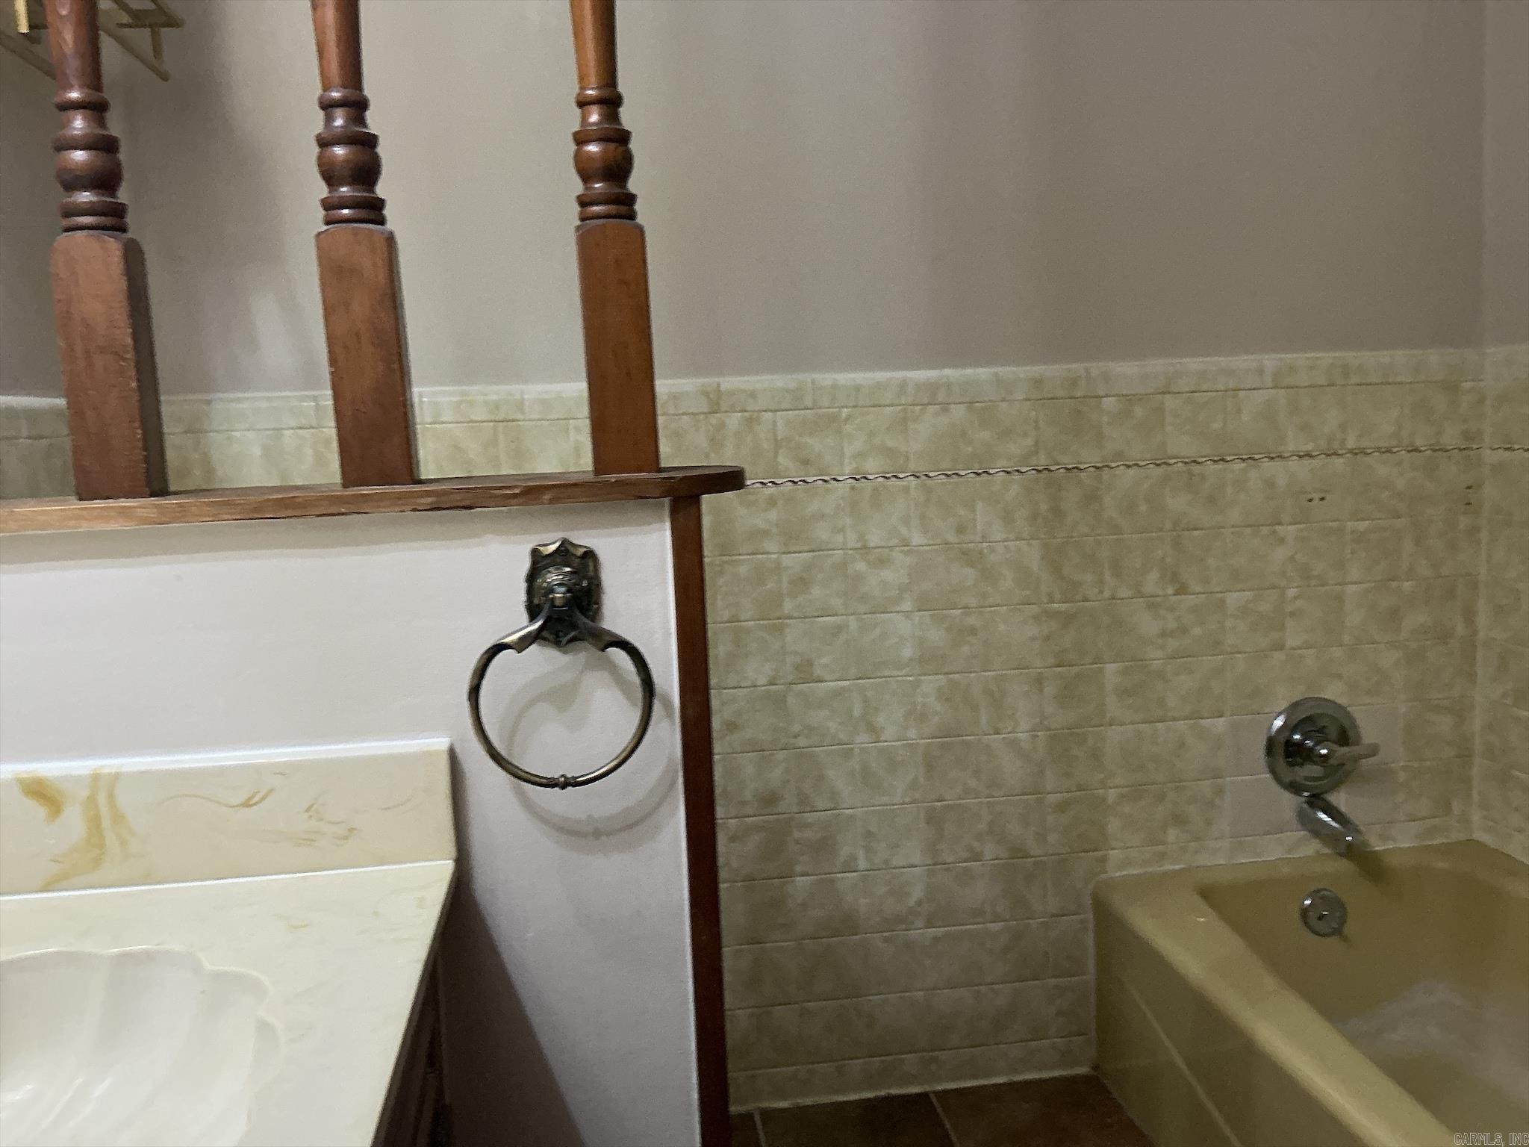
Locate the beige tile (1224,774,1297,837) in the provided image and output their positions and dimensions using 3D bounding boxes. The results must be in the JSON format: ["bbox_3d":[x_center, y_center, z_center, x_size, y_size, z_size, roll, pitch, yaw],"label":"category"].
[{"bbox_3d":[0.865,0.409,2.173,0.108,0.108,0.010,-3,6,-7],"label":"beige tile"}]

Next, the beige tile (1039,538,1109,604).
[{"bbox_3d":[0.519,-0.006,2.092,0.108,0.108,0.008,-3,6,-7],"label":"beige tile"}]

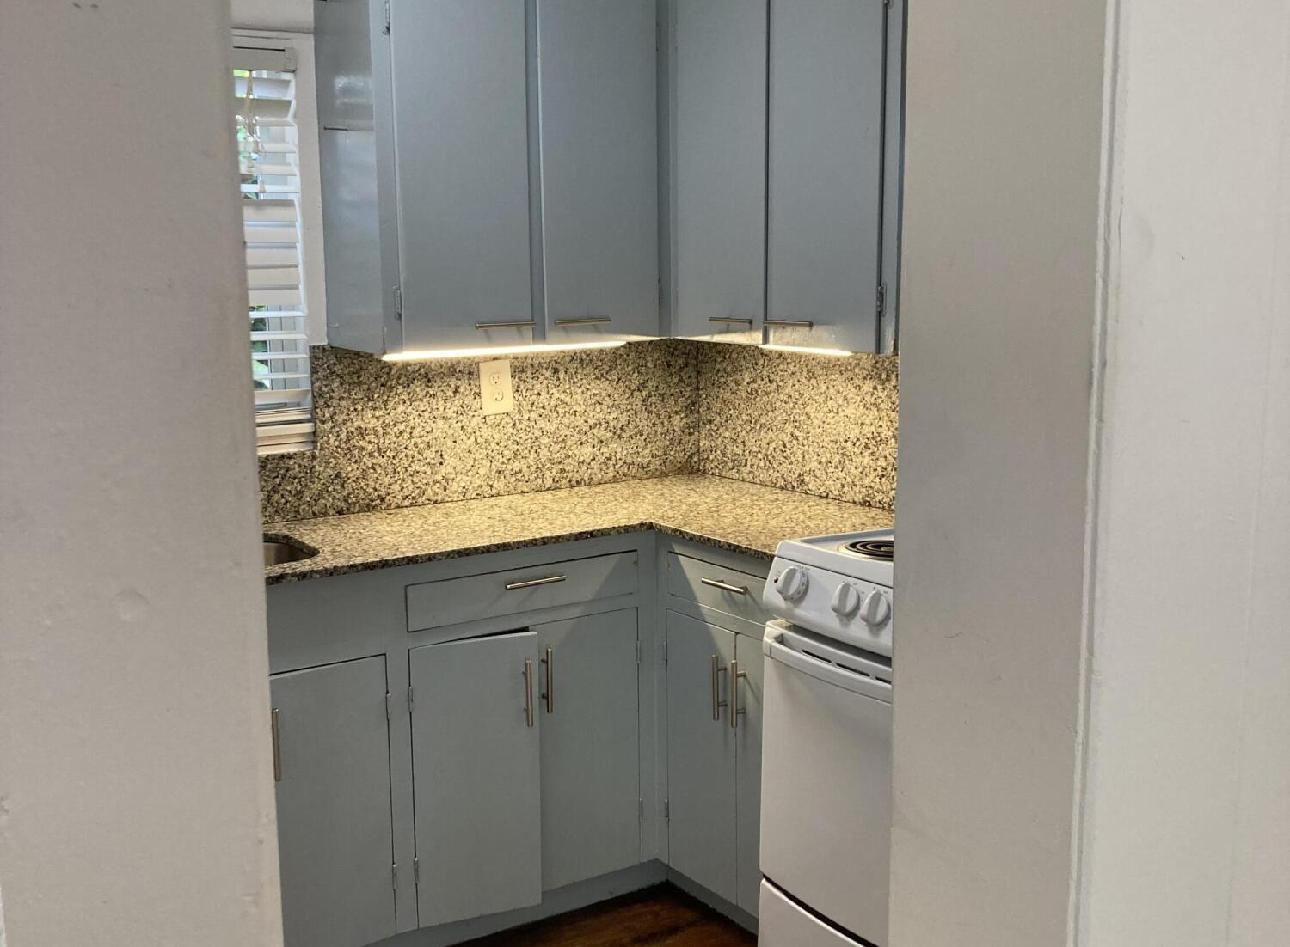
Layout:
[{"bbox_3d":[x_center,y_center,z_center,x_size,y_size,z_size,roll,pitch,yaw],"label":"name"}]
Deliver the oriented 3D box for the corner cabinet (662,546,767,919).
[{"bbox_3d":[0.352,0.522,2.932,0.423,0.736,0.537,-7,11,-33],"label":"corner cabinet"}]

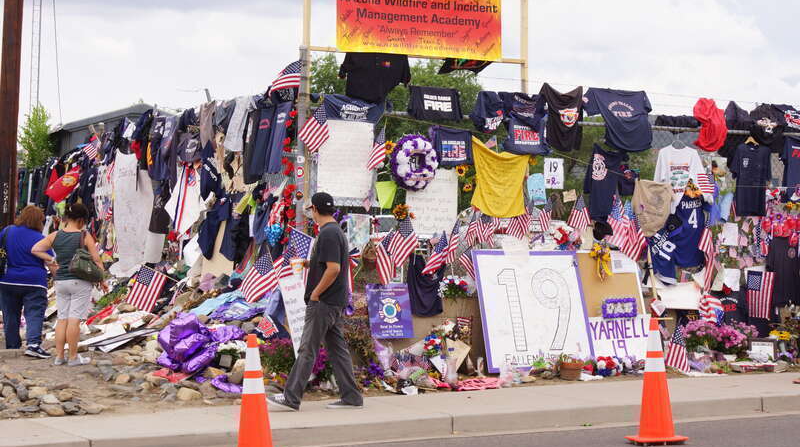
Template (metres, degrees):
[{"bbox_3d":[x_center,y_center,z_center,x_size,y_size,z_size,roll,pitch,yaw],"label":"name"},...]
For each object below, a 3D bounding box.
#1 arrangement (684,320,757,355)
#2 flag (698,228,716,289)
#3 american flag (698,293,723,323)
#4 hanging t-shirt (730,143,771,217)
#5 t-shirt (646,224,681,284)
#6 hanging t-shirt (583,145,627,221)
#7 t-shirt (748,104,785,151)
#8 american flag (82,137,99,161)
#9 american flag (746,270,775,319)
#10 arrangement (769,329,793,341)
[{"bbox_3d":[3.132,1.114,17.800,0.700,0.360,0.450,1,0,-24],"label":"arrangement"},{"bbox_3d":[3.123,0.355,18.500,0.180,0.660,0.100,0,0,-32],"label":"flag"},{"bbox_3d":[3.167,0.867,18.579,0.212,0.306,0.120,0,-1,-28],"label":"american flag"},{"bbox_3d":[3.723,-0.457,19.350,0.540,0.780,0.160,1,0,-28],"label":"hanging t-shirt"},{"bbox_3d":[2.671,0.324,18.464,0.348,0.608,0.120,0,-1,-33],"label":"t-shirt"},{"bbox_3d":[2.060,-0.413,18.350,0.520,0.780,0.160,1,0,-30],"label":"hanging t-shirt"},{"bbox_3d":[3.920,-1.027,19.483,0.352,0.513,0.180,0,-1,-33],"label":"t-shirt"},{"bbox_3d":[-3.704,-0.885,21.800,0.190,0.280,0.100,1,1,-30],"label":"american flag"},{"bbox_3d":[3.522,0.694,17.800,0.280,0.470,0.040,1,1,-28],"label":"american flag"},{"bbox_3d":[3.707,1.093,17.700,0.190,0.120,0.180,1,1,-28],"label":"arrangement"}]

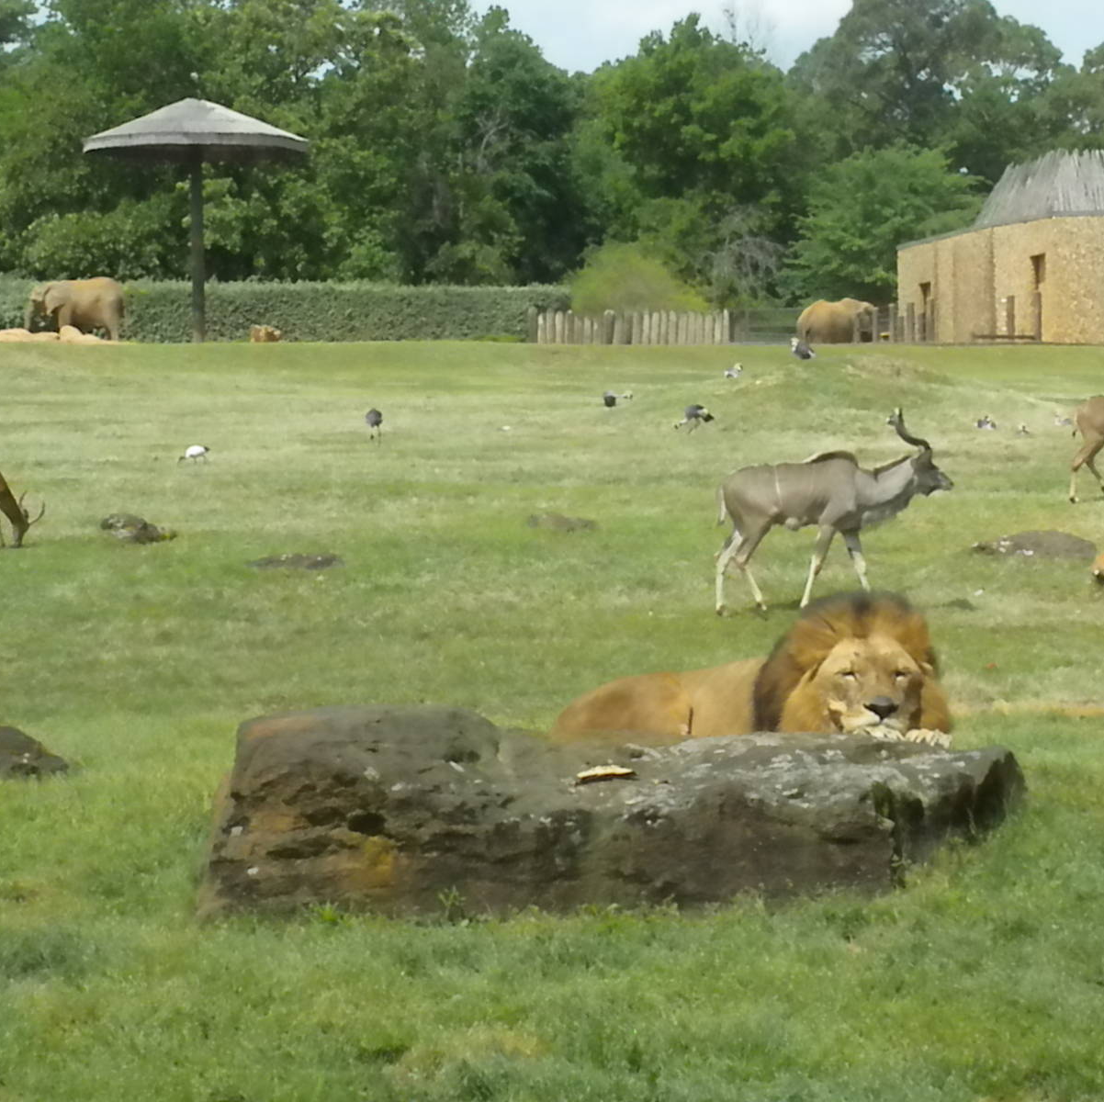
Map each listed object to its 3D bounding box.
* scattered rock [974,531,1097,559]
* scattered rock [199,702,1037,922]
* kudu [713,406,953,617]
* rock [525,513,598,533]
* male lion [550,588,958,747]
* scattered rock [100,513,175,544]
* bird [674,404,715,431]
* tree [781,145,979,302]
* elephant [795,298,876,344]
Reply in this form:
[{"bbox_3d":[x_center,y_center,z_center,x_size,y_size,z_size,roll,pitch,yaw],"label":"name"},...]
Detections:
[{"bbox_3d":[4.776,-0.064,42.000,1.200,0.270,0.800,0,3,0],"label":"scattered rock"},{"bbox_3d":[0.124,0.722,12.100,2.200,0.460,1.350,-1,3,-10],"label":"scattered rock"},{"bbox_3d":[2.535,-0.371,38.300,2.122,1.794,0.500,-1,3,-20],"label":"kudu"},{"bbox_3d":[0.108,-0.305,47.000,0.800,0.210,0.600,0,3,0],"label":"rock"},{"bbox_3d":[0.574,0.479,12.600,0.640,0.700,1.700,-2,4,-31],"label":"male lion"},{"bbox_3d":[-4.433,-0.241,45.500,0.800,0.300,0.560,0,3,0],"label":"scattered rock"},{"bbox_3d":[2.771,-2.562,82.000,0.766,0.527,0.260,0,3,0],"label":"bird"},{"bbox_3d":[13.536,-12.578,175.000,8.200,8.100,8.000,0,3,0],"label":"tree"},{"bbox_3d":[10.375,-8.069,155.000,3.500,2.450,1.500,-2,4,-30],"label":"elephant"}]

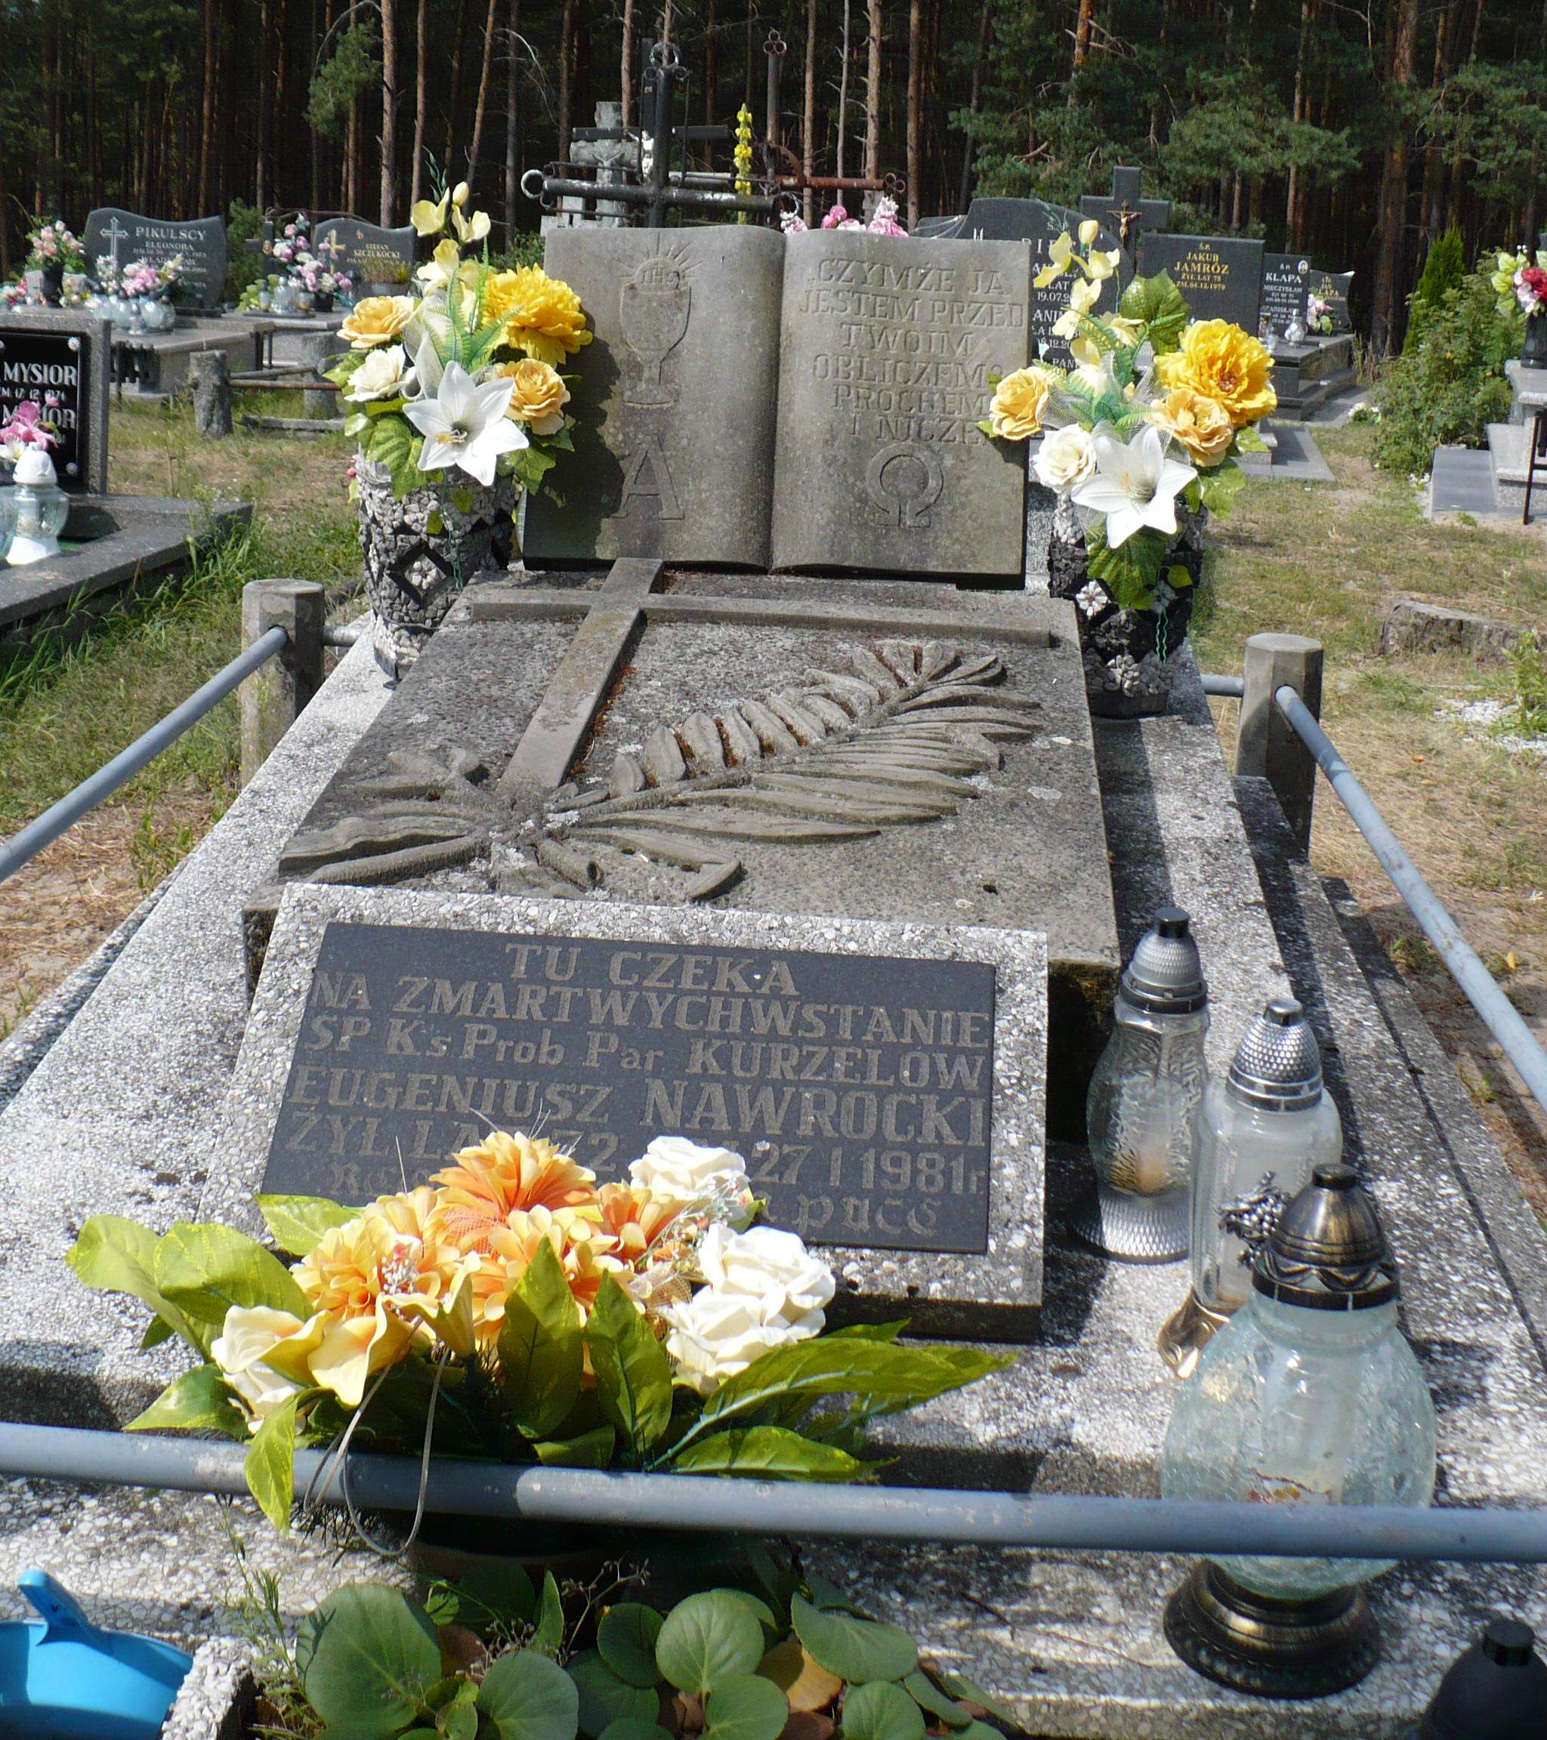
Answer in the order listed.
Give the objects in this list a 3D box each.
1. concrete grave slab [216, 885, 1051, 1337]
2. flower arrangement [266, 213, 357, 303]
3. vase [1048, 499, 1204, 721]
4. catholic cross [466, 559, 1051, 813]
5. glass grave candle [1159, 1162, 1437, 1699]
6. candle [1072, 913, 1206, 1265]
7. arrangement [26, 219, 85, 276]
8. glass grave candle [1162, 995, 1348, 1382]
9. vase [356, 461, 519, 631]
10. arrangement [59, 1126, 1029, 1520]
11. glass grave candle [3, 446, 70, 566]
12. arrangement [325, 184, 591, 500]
[{"bbox_3d":[-0.114,0.197,2.109,0.681,0.056,0.373,3,51,3],"label":"concrete grave slab"},{"bbox_3d":[-2.139,-2.837,11.500,0.410,0.410,0.320,3,17,3],"label":"flower arrangement"},{"bbox_3d":[0.458,-0.352,3.289,0.208,0.280,0.208,3,23,3],"label":"vase"},{"bbox_3d":[-0.026,-0.249,2.976,0.758,0.035,0.973,3,23,3],"label":"catholic cross"},{"bbox_3d":[0.344,0.355,1.630,0.179,0.345,0.179,3,17,3],"label":"glass grave candle"},{"bbox_3d":[0.311,0.167,2.036,0.115,0.285,0.115,3,20,3],"label":"candle"},{"bbox_3d":[-3.994,-3.465,13.800,0.330,0.330,0.290,3,17,3],"label":"arrangement"},{"bbox_3d":[0.374,0.245,1.947,0.115,0.299,0.115,3,17,3],"label":"glass grave candle"},{"bbox_3d":[-0.473,-0.423,3.477,0.219,0.297,0.219,3,17,3],"label":"vase"},{"bbox_3d":[-0.160,0.315,1.700,0.590,0.235,0.330,3,17,3],"label":"arrangement"},{"bbox_3d":[-1.726,-0.853,5.808,0.138,0.260,0.138,3,17,3],"label":"glass grave candle"},{"bbox_3d":[-0.431,-0.723,3.392,0.346,0.425,0.300,3,17,3],"label":"arrangement"}]

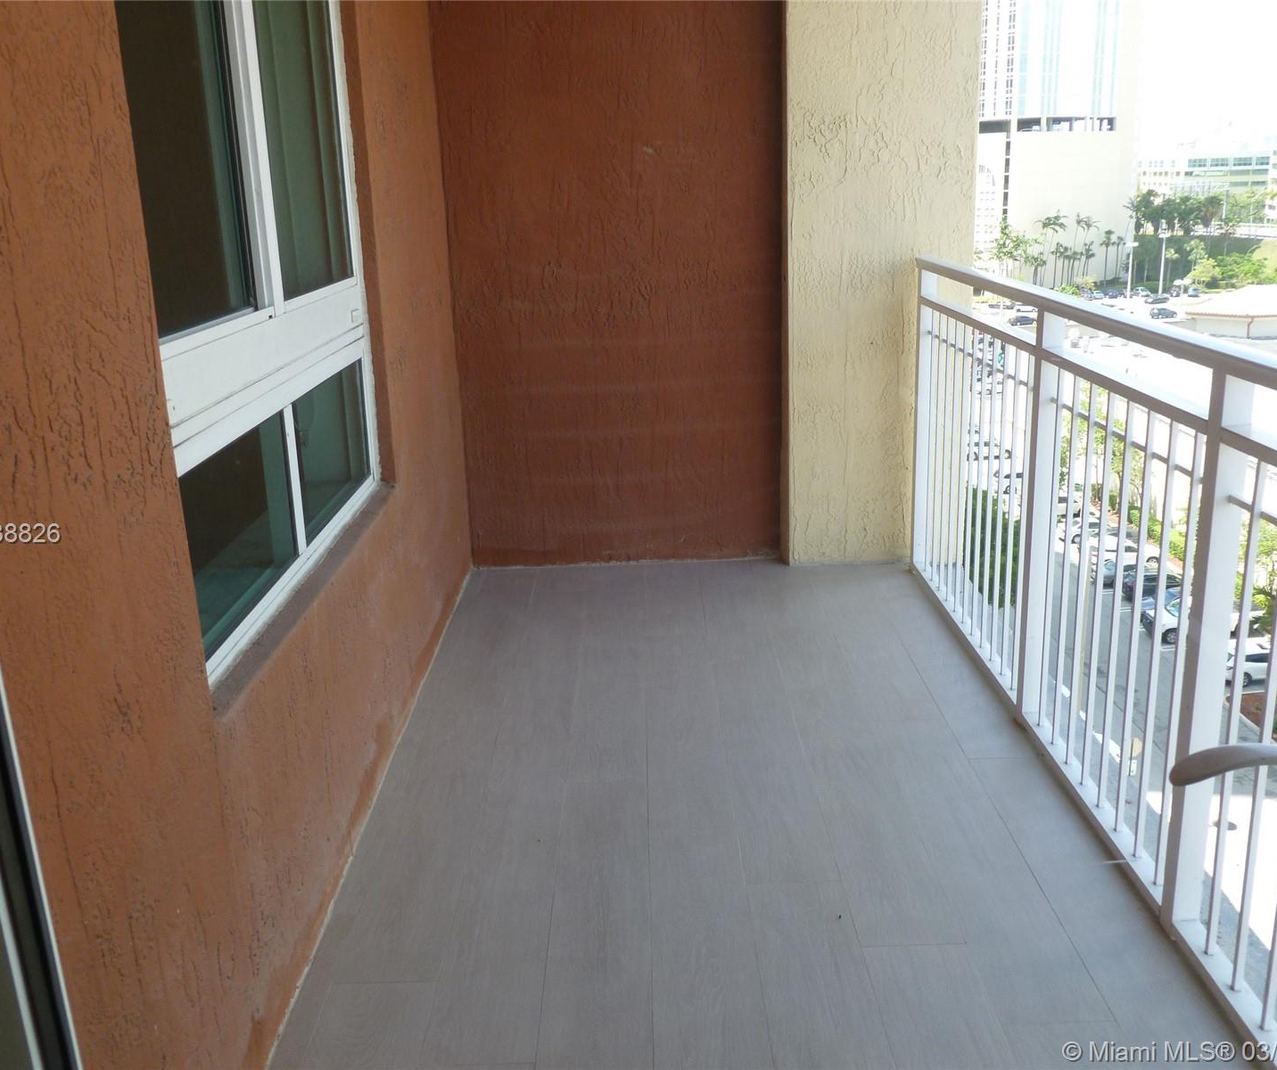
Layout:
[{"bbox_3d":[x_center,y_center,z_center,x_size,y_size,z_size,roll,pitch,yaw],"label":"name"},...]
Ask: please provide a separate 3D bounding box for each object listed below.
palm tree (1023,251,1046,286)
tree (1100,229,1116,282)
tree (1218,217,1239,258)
[{"bbox_3d":[76.690,-51.520,223.670,4.450,6.760,4.450,3,18,18],"label":"palm tree"},{"bbox_3d":[88.960,-52.720,218.790,3.110,10.300,3.110,4,19,21],"label":"tree"},{"bbox_3d":[110.880,-55.750,217.020,3.900,7.530,3.900,6,19,26],"label":"tree"}]

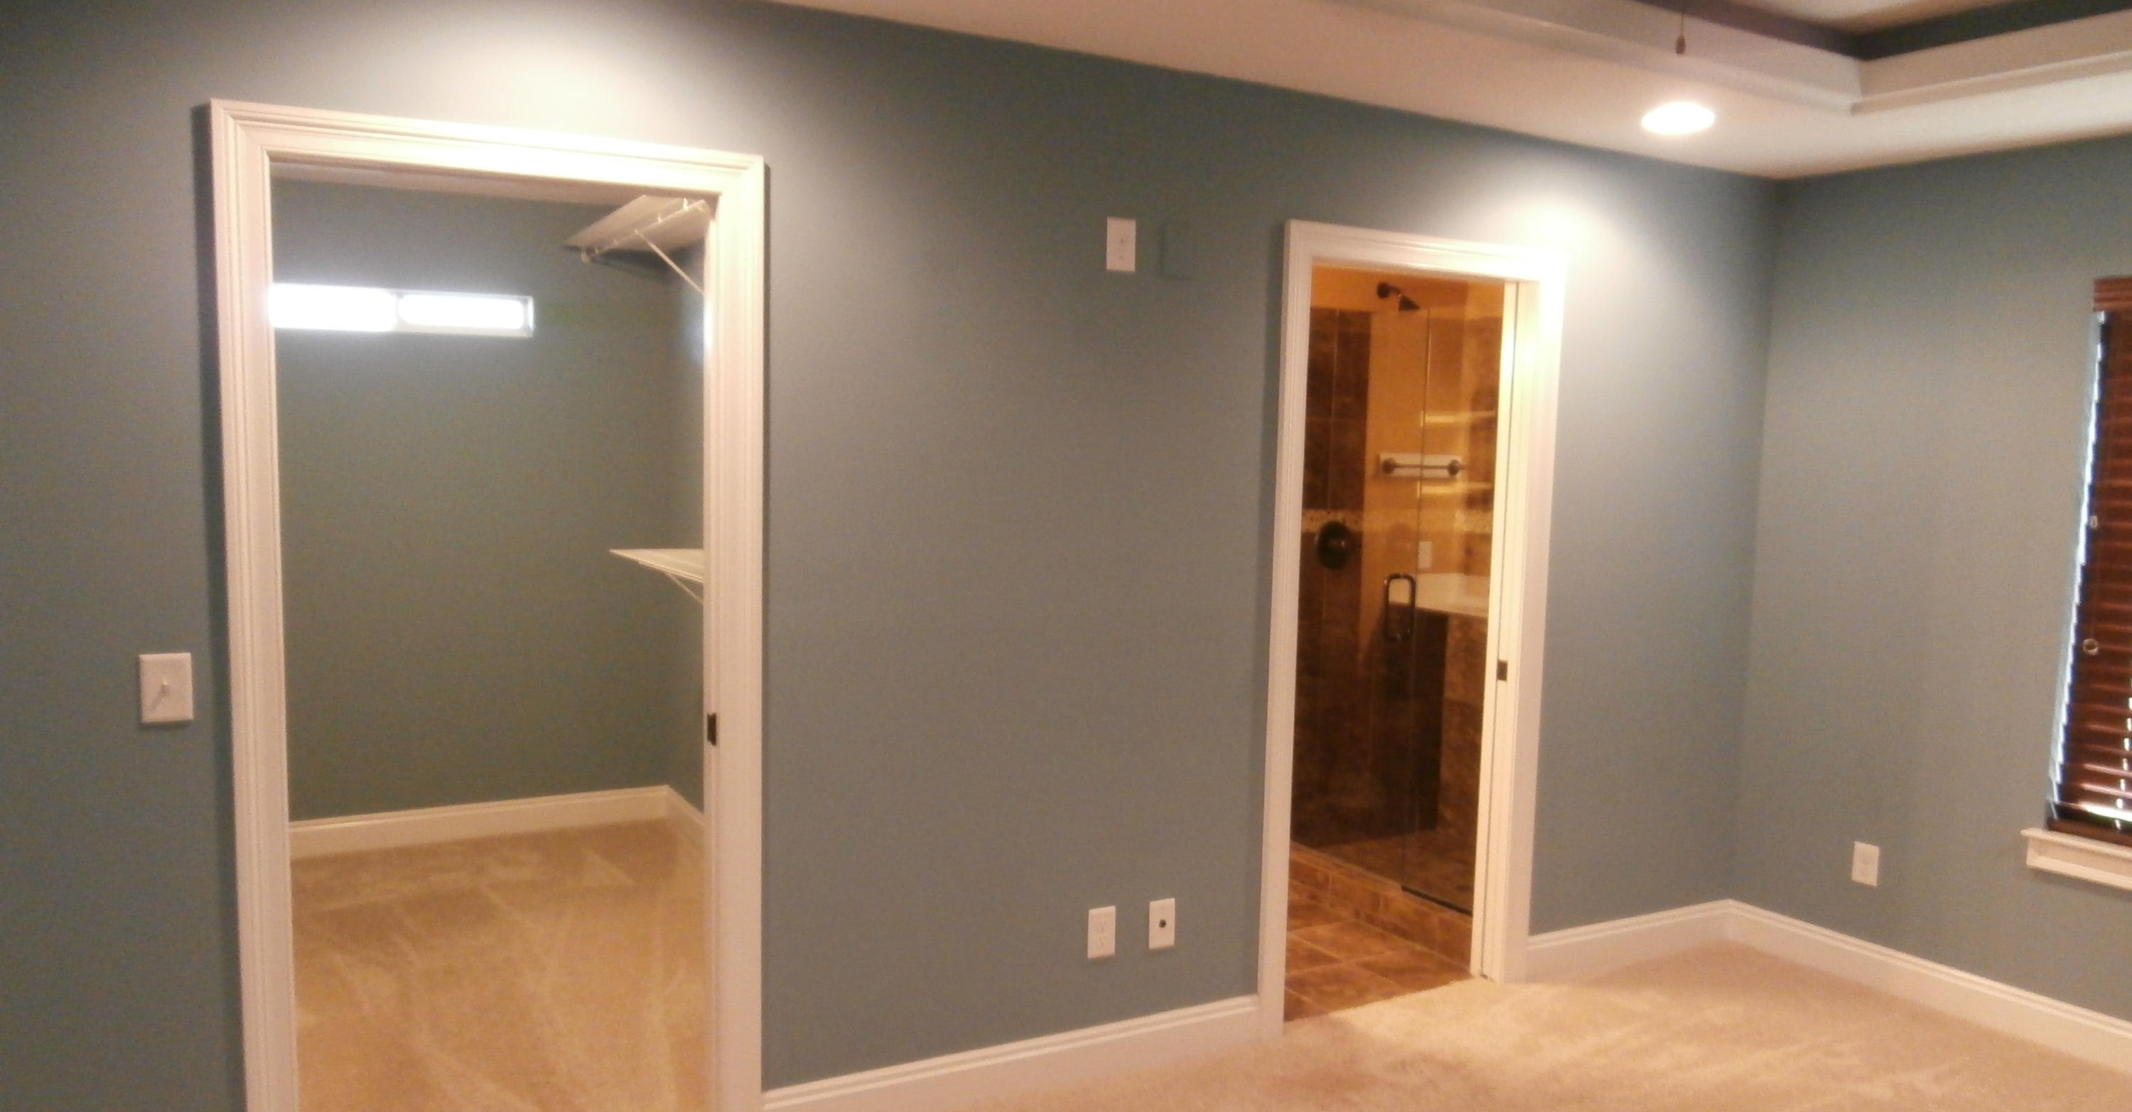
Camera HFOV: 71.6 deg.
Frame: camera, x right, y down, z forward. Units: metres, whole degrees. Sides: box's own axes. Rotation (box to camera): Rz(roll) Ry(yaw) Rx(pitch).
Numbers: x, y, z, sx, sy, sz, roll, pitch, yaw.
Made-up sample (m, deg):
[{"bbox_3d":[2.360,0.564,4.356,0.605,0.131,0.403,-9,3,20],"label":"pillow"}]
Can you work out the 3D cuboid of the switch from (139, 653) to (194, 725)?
[{"bbox_3d":[-1.589,0.234,2.615,0.074,0.119,0.014,-1,6,-28],"label":"switch"}]

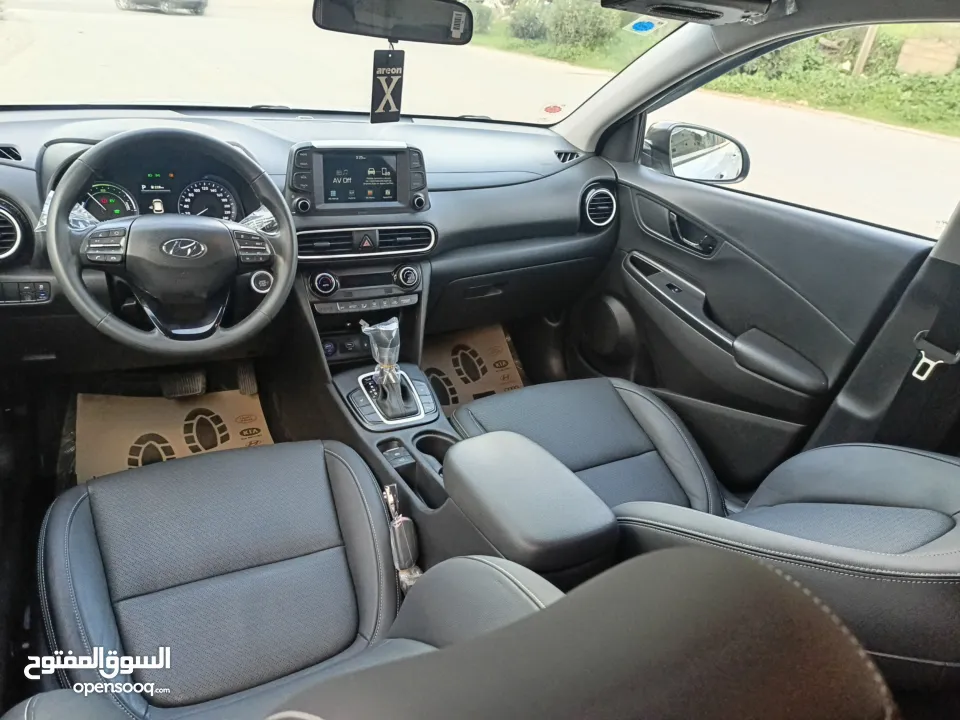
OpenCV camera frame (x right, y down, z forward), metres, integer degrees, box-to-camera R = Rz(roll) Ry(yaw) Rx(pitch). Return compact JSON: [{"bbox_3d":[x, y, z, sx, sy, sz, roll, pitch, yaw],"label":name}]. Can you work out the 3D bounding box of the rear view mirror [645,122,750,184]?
[{"bbox_3d":[0.565,-0.544,1.742,0.225,0.150,0.125,2,28,-9],"label":"rear view mirror"}]

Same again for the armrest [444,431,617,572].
[{"bbox_3d":[0.062,0.196,0.951,0.165,0.072,0.255,-9,31,-28],"label":"armrest"}]

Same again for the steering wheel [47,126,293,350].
[{"bbox_3d":[-0.500,-0.194,1.117,0.370,0.370,0.090,-9,3,-28],"label":"steering wheel"}]

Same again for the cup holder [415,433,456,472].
[{"bbox_3d":[-0.085,0.187,1.290,0.082,0.072,0.082,5,27,-3],"label":"cup holder"}]

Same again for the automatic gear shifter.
[{"bbox_3d":[-0.178,0.011,1.351,0.080,0.175,0.115,-9,31,-28],"label":"automatic gear shifter"}]

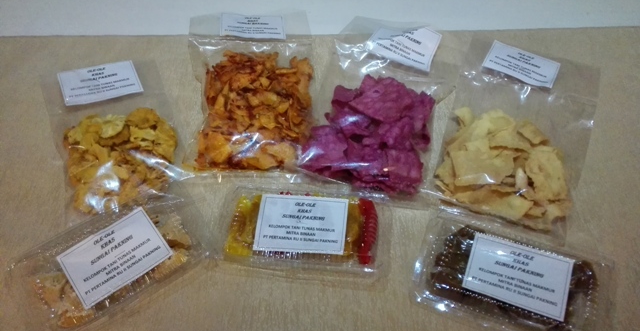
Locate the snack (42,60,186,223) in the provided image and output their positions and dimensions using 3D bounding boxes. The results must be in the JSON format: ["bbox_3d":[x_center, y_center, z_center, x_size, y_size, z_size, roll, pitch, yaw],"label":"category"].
[{"bbox_3d":[-0.218,-0.038,0.499,0.125,0.040,0.187,-16,56,-11],"label":"snack"}]

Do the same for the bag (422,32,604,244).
[{"bbox_3d":[0.212,-0.040,0.502,0.135,0.040,0.240,16,56,11],"label":"bag"}]

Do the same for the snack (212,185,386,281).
[{"bbox_3d":[-0.011,0.056,0.436,0.150,0.036,0.080,5,55,3],"label":"snack"}]

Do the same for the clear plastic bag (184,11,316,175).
[{"bbox_3d":[-0.078,-0.094,0.537,0.142,0.044,0.231,-3,55,-2],"label":"clear plastic bag"}]

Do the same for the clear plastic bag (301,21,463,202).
[{"bbox_3d":[0.072,-0.071,0.523,0.135,0.040,0.221,16,56,11],"label":"clear plastic bag"}]

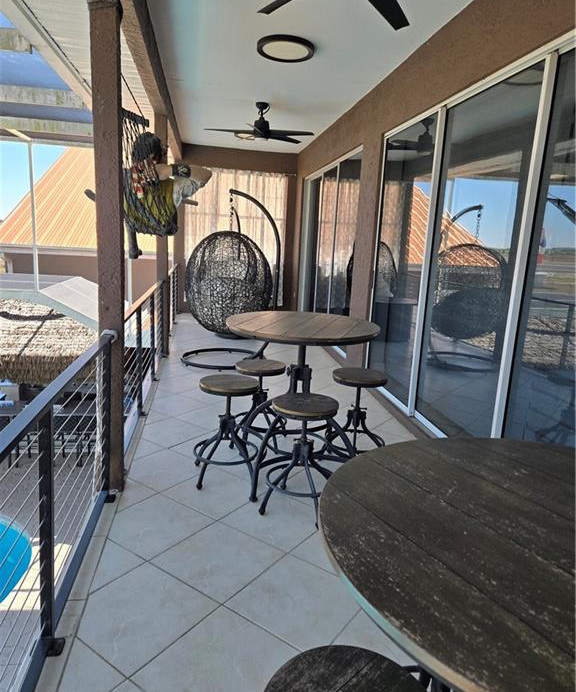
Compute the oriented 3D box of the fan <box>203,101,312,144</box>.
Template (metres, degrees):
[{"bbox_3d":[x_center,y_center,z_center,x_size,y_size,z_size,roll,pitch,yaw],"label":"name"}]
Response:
[{"bbox_3d":[-0.302,-2.626,5.982,1.280,0.420,1.260,1,12,-10],"label":"fan"}]

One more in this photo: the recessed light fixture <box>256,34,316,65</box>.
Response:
[{"bbox_3d":[-0.016,-2.418,4.168,0.465,0.058,0.465,3,12,-1],"label":"recessed light fixture"}]

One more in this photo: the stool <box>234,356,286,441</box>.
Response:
[{"bbox_3d":[-0.206,0.426,3.712,0.430,0.584,0.430,1,12,-10],"label":"stool"}]

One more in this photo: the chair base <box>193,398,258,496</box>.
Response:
[{"bbox_3d":[-0.371,0.537,3.155,0.430,0.575,0.430,1,12,-10],"label":"chair base"}]

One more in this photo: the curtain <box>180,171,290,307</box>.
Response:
[{"bbox_3d":[-0.957,-1.943,9.298,1.900,2.380,0.110,1,12,-10],"label":"curtain"}]

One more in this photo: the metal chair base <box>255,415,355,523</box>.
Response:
[{"bbox_3d":[0.081,0.628,2.821,0.430,0.582,0.430,1,12,-10],"label":"metal chair base"}]

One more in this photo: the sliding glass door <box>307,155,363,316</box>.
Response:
[{"bbox_3d":[0.523,-1.326,7.313,0.110,2.380,3.450,1,12,-10],"label":"sliding glass door"}]

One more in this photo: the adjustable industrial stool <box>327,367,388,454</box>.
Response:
[{"bbox_3d":[0.501,0.482,3.670,0.430,0.565,0.430,1,12,-10],"label":"adjustable industrial stool"}]

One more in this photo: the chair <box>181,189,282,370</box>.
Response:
[{"bbox_3d":[-0.649,-0.764,5.905,1.120,1.970,1.000,5,12,8],"label":"chair"}]

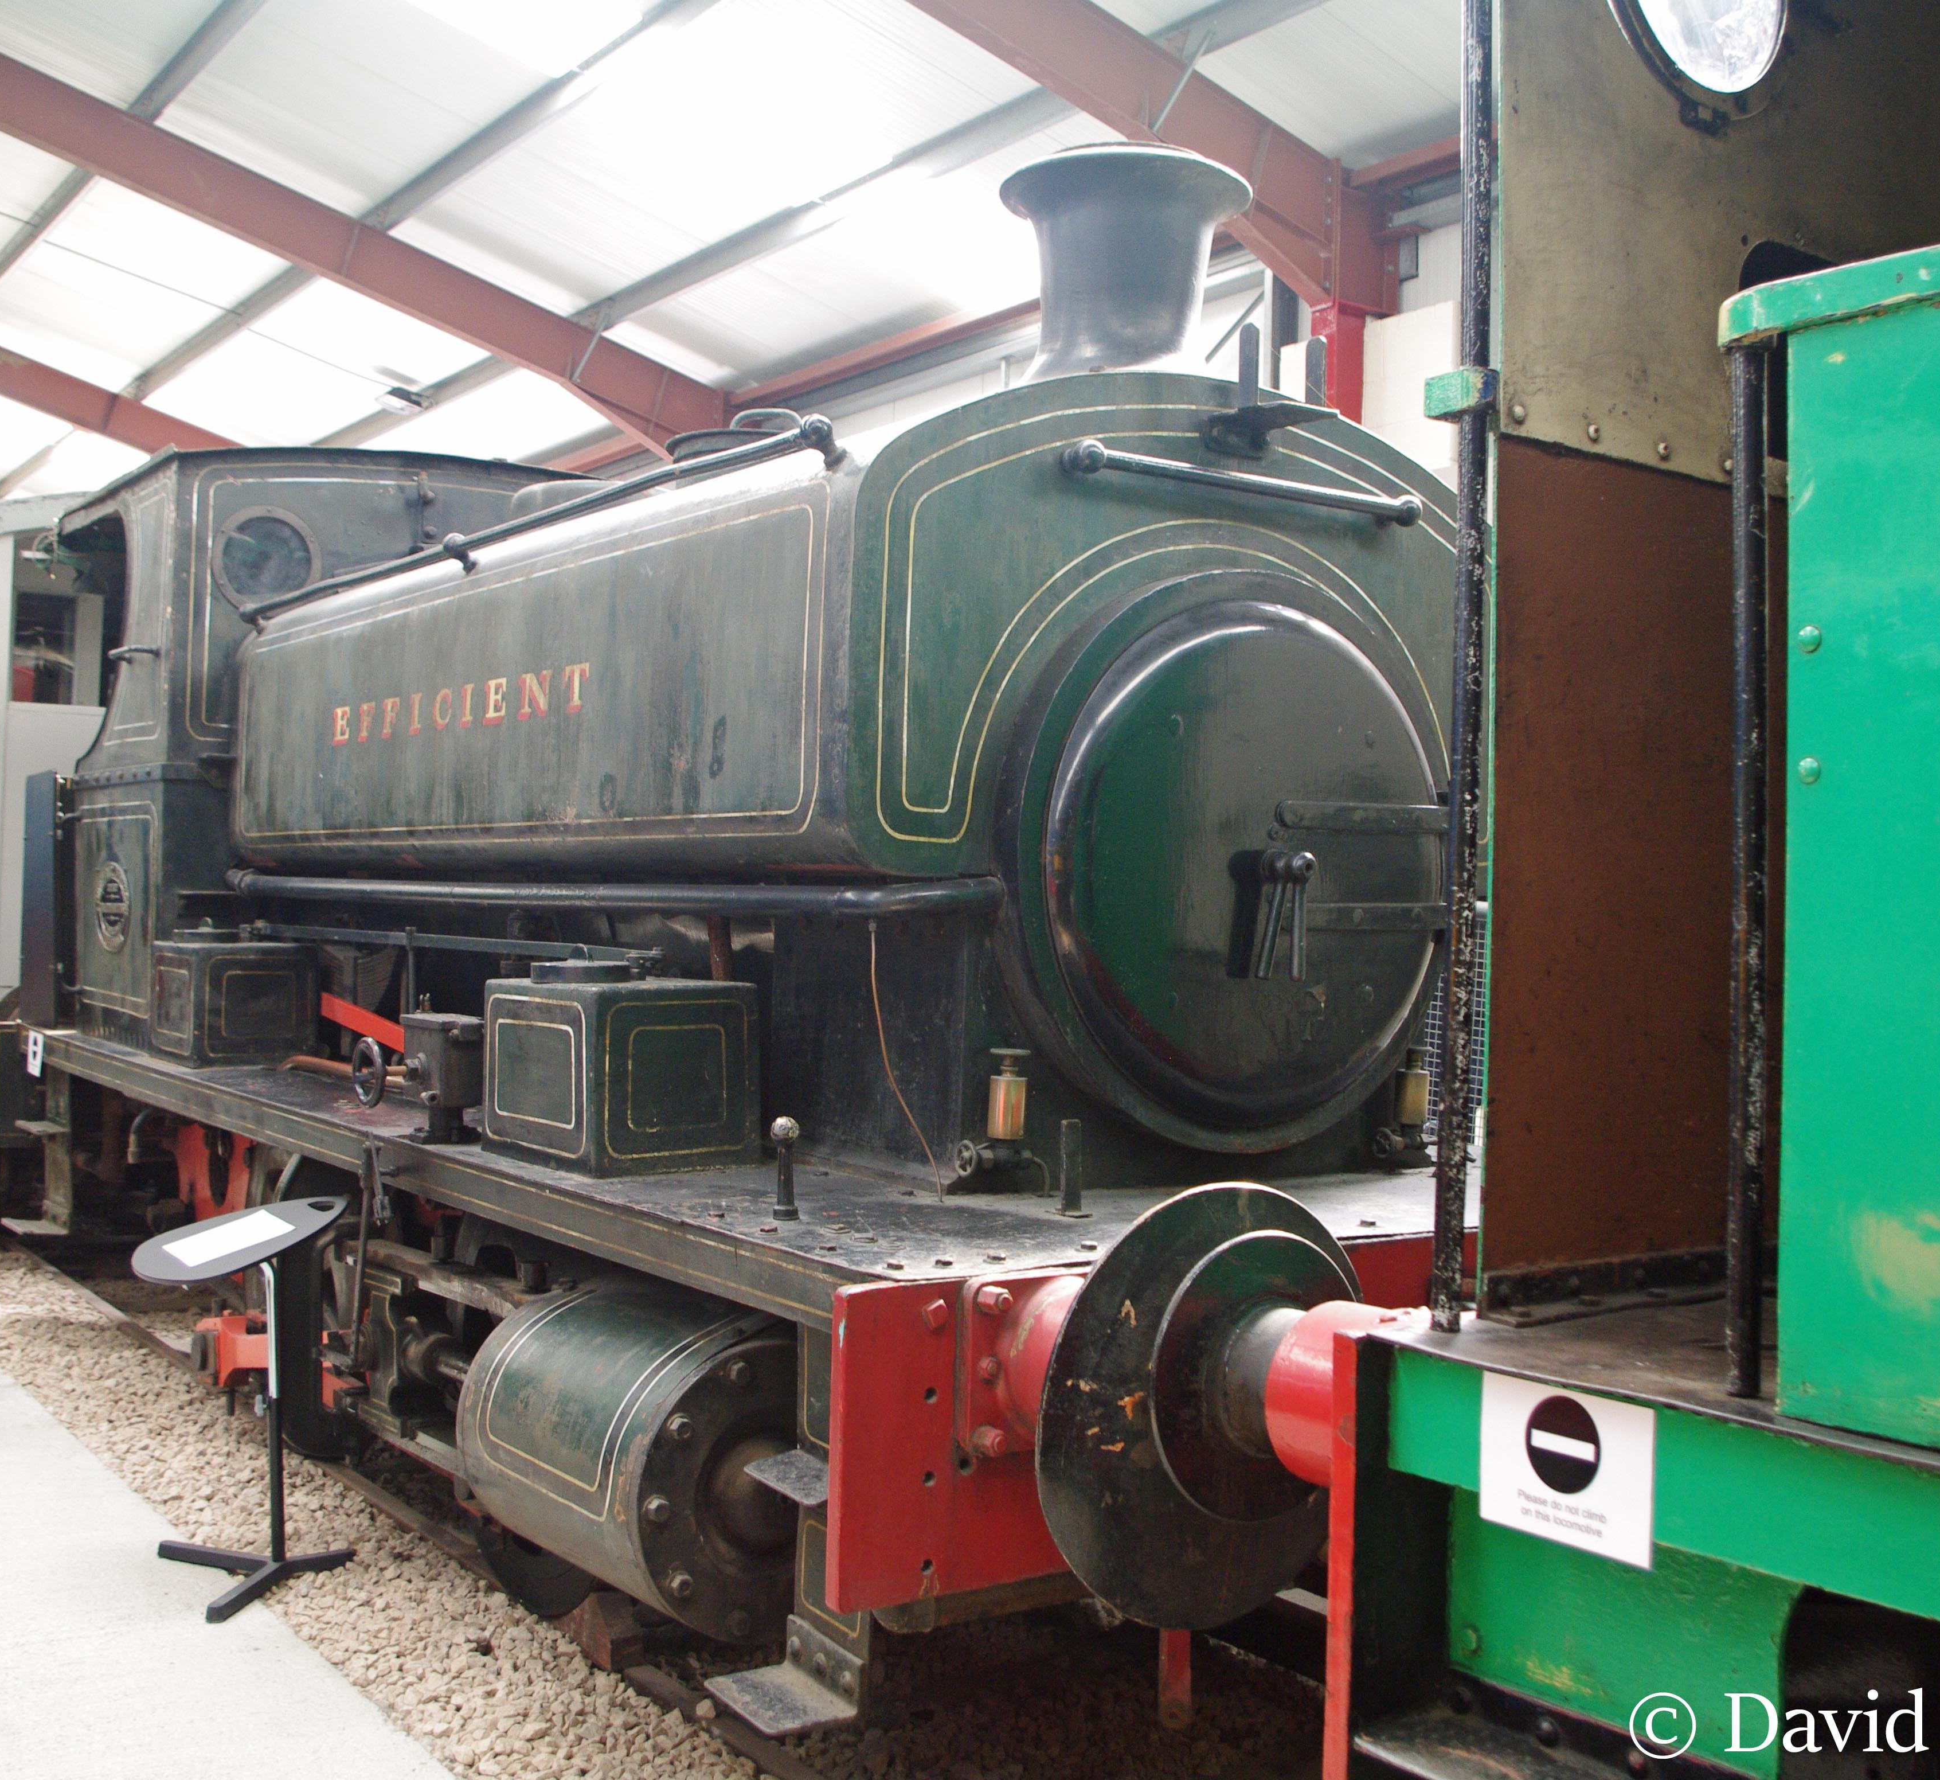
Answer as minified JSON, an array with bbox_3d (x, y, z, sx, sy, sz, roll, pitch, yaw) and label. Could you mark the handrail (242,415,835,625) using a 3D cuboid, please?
[{"bbox_3d":[-1.256,-0.841,5.515,0.080,0.085,3.650,1,0,-34],"label":"handrail"}]

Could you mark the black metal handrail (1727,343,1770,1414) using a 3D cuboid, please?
[{"bbox_3d":[0.755,-0.022,2.161,0.040,1.030,0.040,0,0,-34],"label":"black metal handrail"}]

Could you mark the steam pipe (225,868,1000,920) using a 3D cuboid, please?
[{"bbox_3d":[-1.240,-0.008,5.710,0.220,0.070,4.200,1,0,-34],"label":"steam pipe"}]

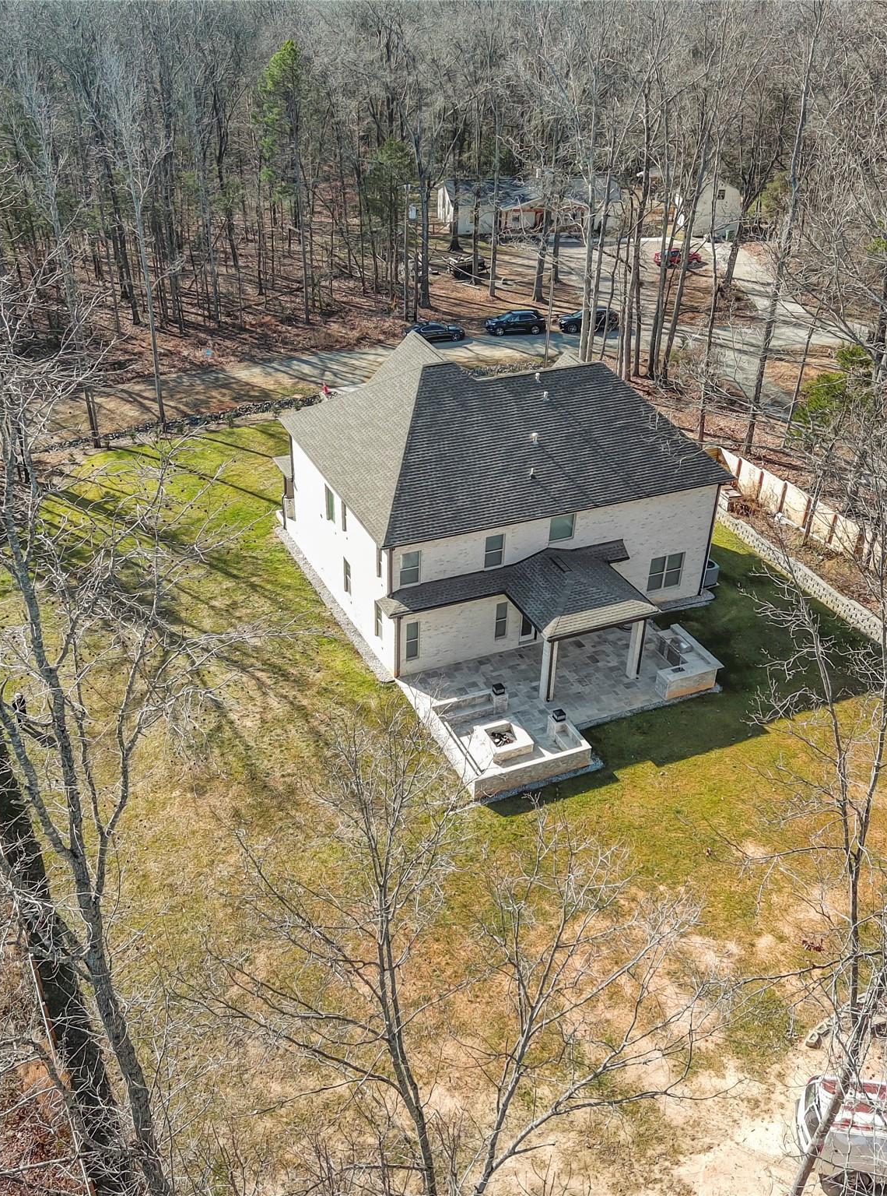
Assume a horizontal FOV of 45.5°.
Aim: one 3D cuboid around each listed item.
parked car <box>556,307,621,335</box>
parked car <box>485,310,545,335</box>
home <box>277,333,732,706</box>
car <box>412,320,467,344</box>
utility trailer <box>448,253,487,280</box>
[{"bbox_3d":[11.924,-22.625,86.167,4.750,1.700,1.900,-2,31,-6],"label":"parked car"},{"bbox_3d":[5.928,-22.199,85.174,4.700,1.700,1.890,-3,31,-7],"label":"parked car"},{"bbox_3d":[3.068,-5.537,47.146,16.400,11.150,19.300,-12,34,-21],"label":"home"},{"bbox_3d":[-0.669,-21.409,84.244,4.750,1.440,1.830,-3,31,-8],"label":"car"},{"bbox_3d":[2.263,-30.934,99.285,3.100,1.600,1.900,-9,33,-17],"label":"utility trailer"}]

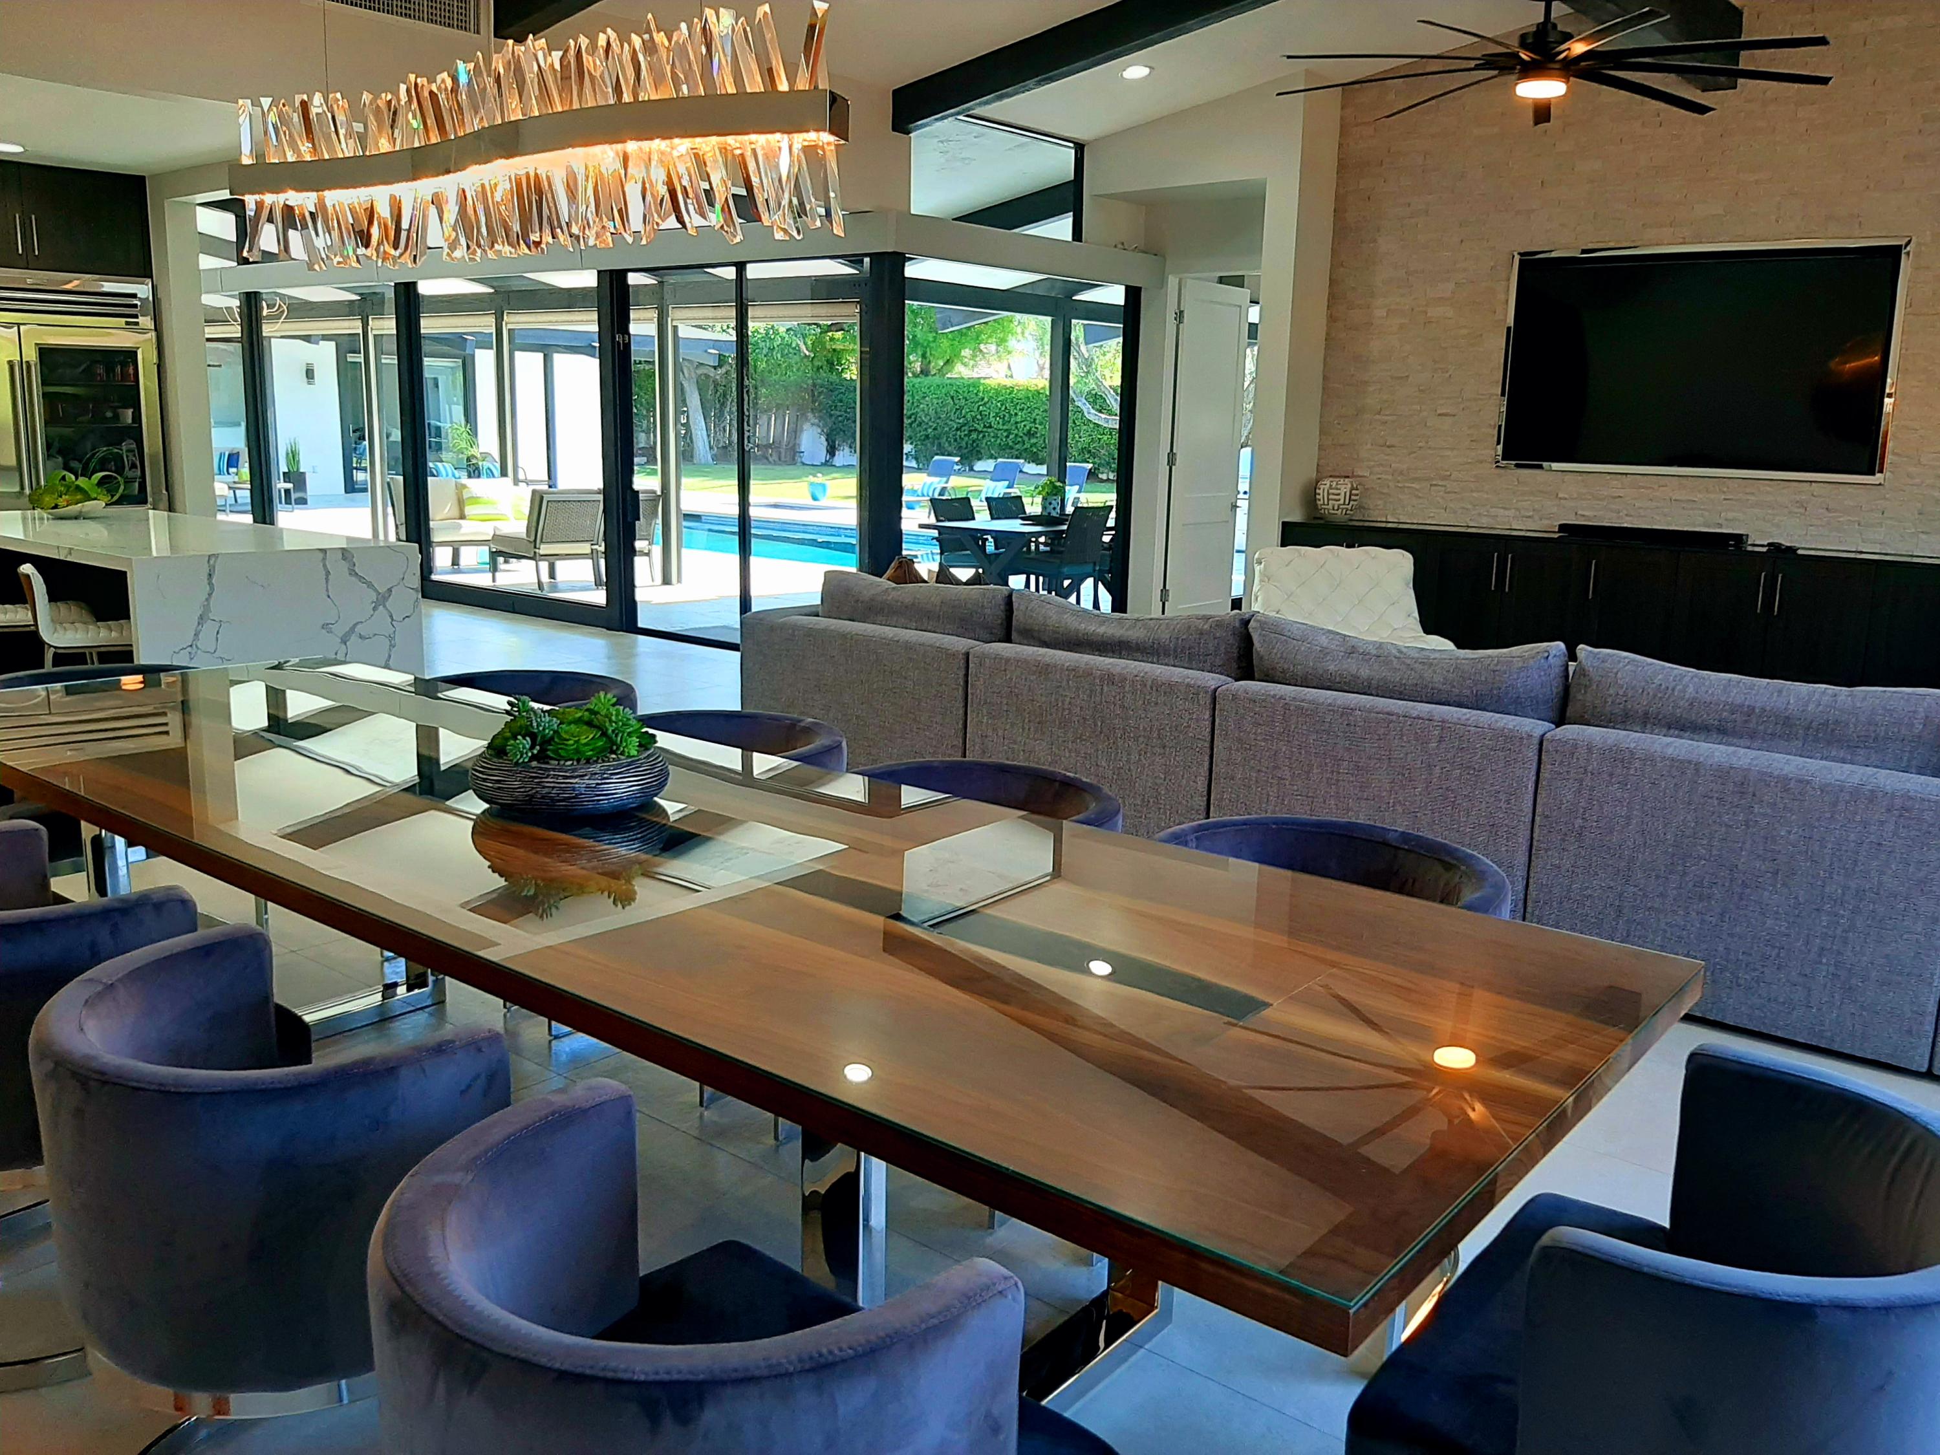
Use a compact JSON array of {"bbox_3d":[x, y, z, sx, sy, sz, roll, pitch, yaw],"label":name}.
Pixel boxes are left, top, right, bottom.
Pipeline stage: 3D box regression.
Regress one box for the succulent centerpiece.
[{"bbox_3d":[-0.679,0.034,2.466,0.340,0.187,0.340,1,11,0],"label":"succulent centerpiece"}]

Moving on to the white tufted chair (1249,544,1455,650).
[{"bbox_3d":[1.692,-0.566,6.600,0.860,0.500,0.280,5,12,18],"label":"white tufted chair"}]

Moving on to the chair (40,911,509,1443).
[{"bbox_3d":[-0.835,0.658,1.817,0.600,0.705,0.536,10,14,38],"label":"chair"}]

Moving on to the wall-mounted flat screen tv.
[{"bbox_3d":[3.971,-2.021,8.060,2.000,1.212,0.080,10,14,38],"label":"wall-mounted flat screen tv"}]

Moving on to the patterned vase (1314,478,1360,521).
[{"bbox_3d":[2.348,-1.460,9.296,0.290,0.280,0.290,10,14,38],"label":"patterned vase"}]

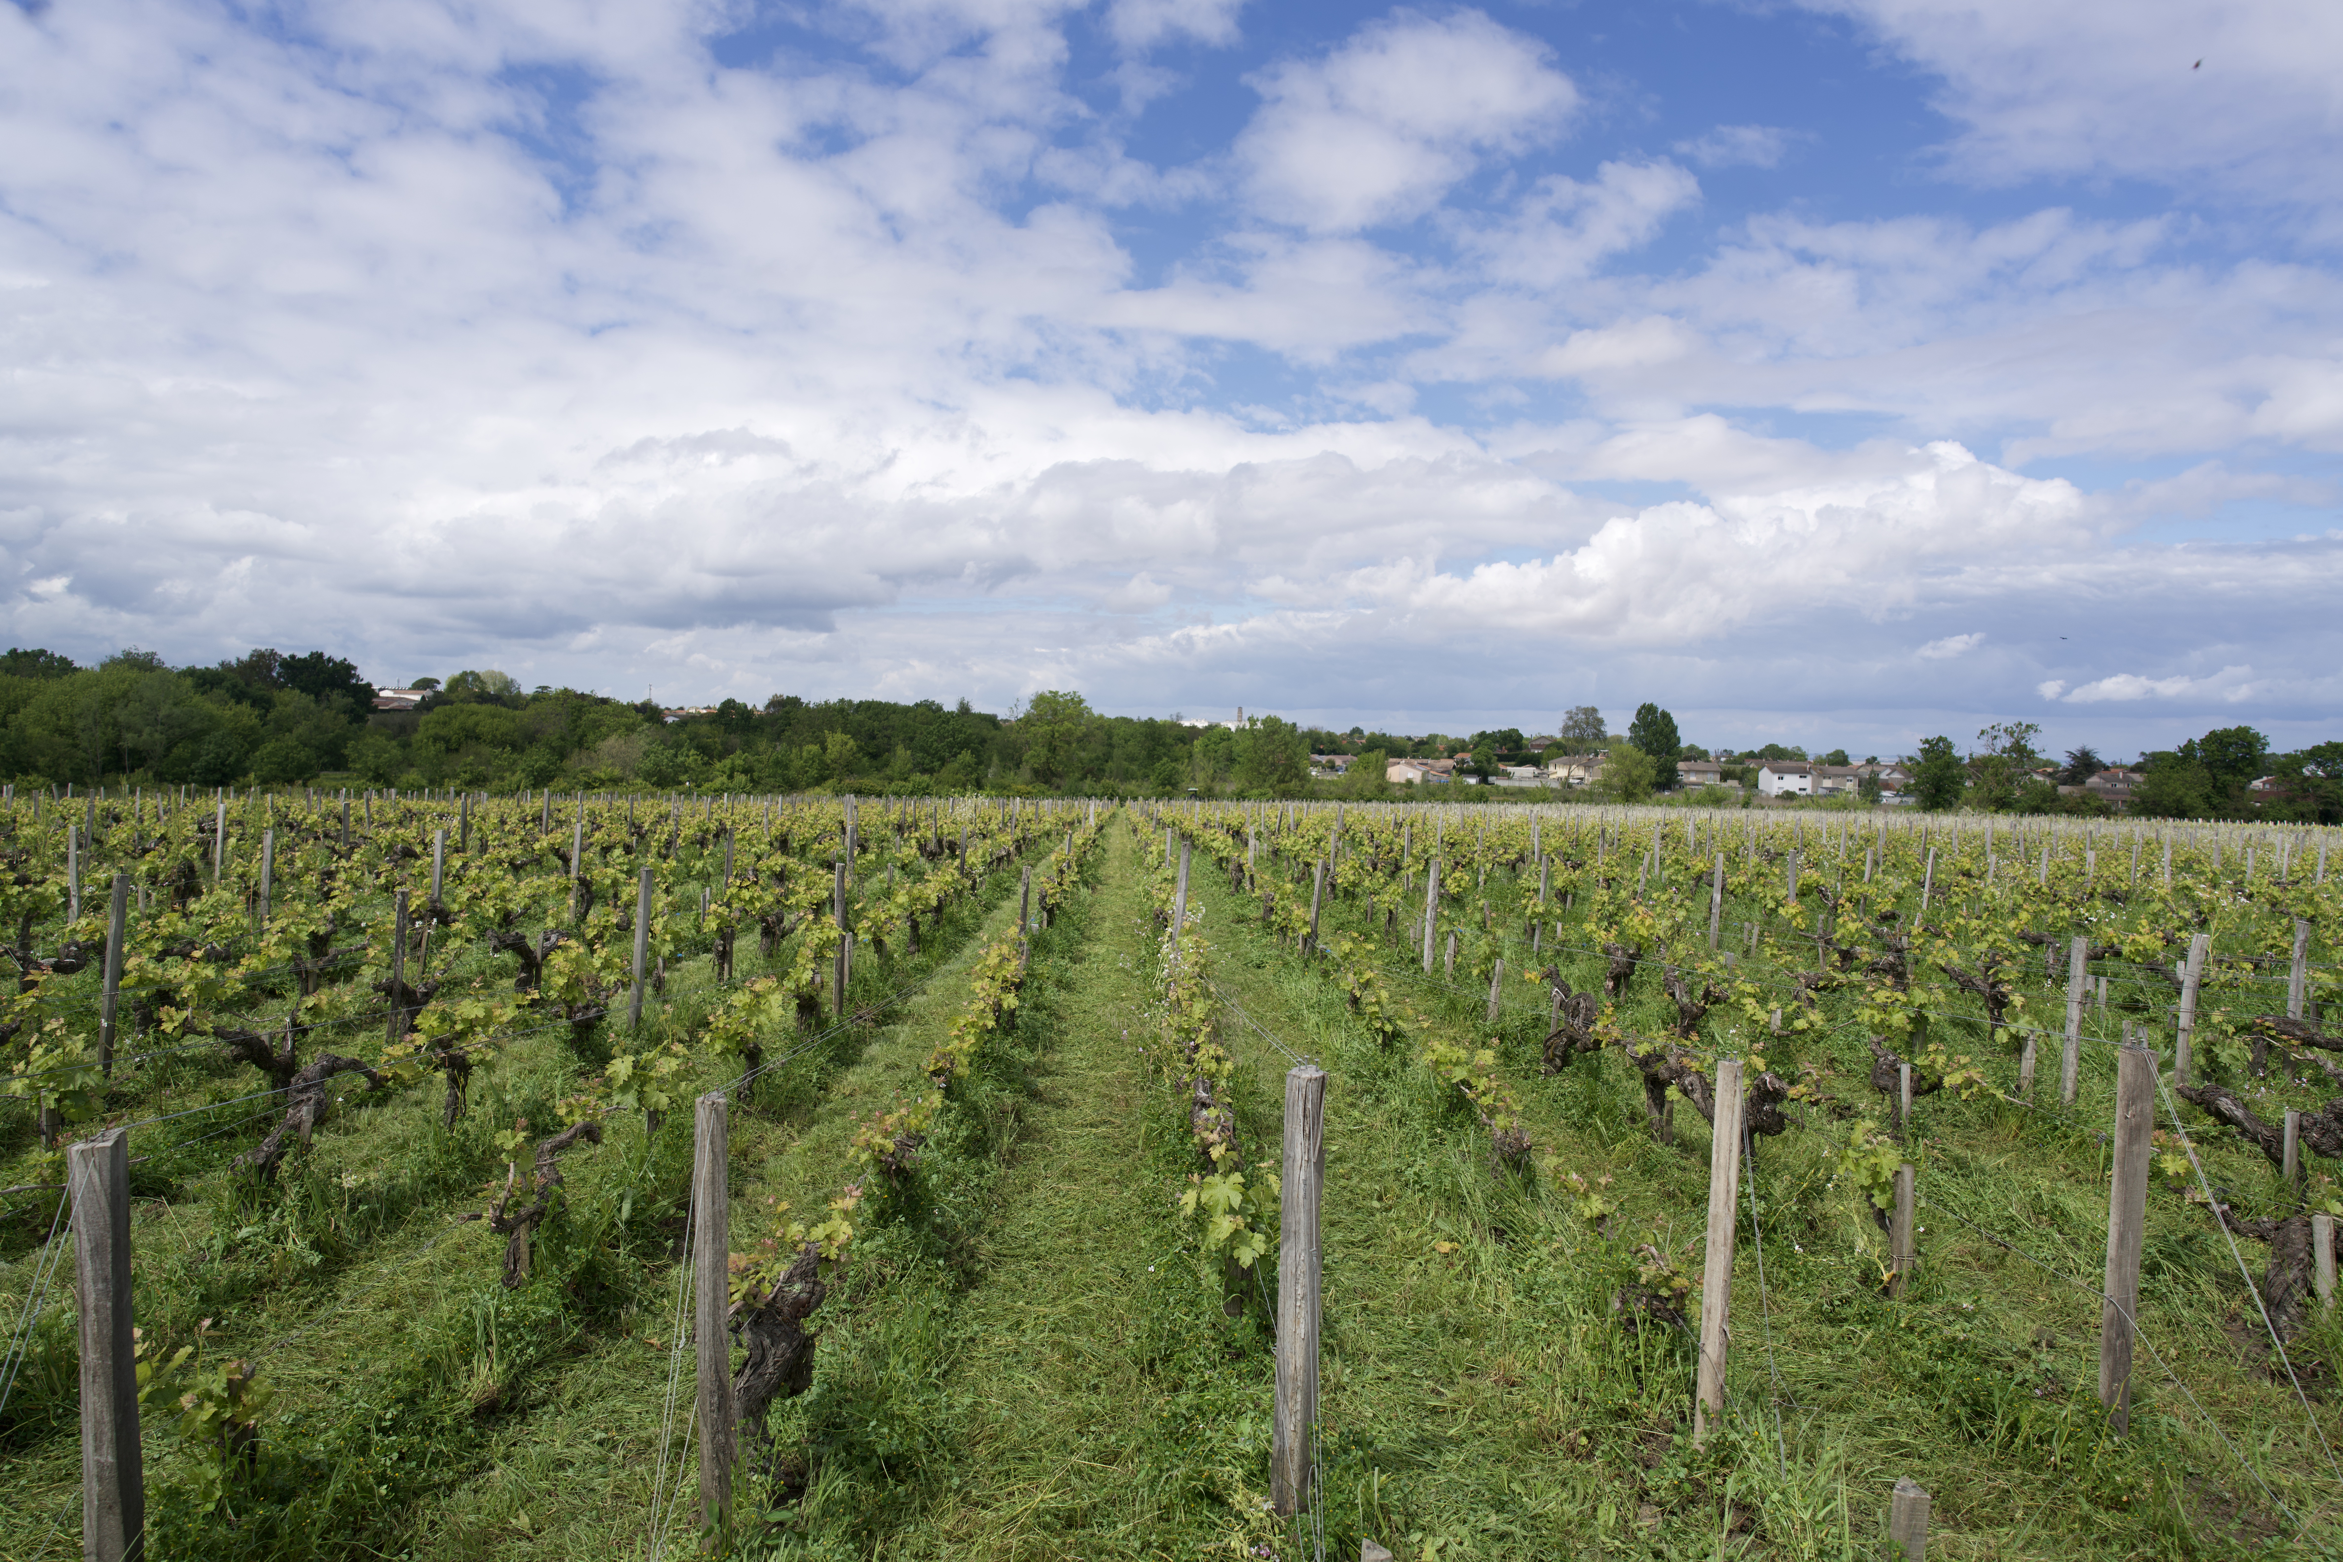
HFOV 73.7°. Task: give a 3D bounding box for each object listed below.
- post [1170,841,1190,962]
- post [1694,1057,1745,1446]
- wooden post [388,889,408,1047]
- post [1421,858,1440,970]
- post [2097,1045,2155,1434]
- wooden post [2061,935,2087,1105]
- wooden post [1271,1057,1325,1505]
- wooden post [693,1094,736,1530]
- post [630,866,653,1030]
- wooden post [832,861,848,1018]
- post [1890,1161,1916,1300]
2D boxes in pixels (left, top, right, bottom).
[{"bbox_3d":[0.076,1.077,13.608,0.068,1.074,0.068,6,0,-2],"label":"post"},{"bbox_3d":[1.448,1.248,4.114,0.068,1.027,0.068,3,1,-2],"label":"post"},{"bbox_3d":[-4.577,1.115,9.234,0.058,0.933,0.058,4,0,-2],"label":"wooden post"},{"bbox_3d":[2.259,1.182,13.576,0.075,0.997,0.075,4,0,-2],"label":"post"},{"bbox_3d":[2.595,1.256,4.243,0.095,1.062,0.095,2,1,-2],"label":"post"},{"bbox_3d":[4.795,1.279,8.294,0.072,0.907,0.072,4,0,-2],"label":"wooden post"},{"bbox_3d":[0.300,1.204,3.650,0.093,1.062,0.093,2,1,-2],"label":"wooden post"},{"bbox_3d":[-0.965,1.137,3.301,0.068,0.943,0.068,0,2,-2],"label":"wooden post"},{"bbox_3d":[-3.518,1.118,10.358,0.073,1.101,0.073,5,1,-2],"label":"post"},{"bbox_3d":[-2.355,1.139,11.101,0.065,1.110,0.065,1,1,-2],"label":"wooden post"},{"bbox_3d":[2.519,1.552,5.383,0.062,0.471,0.062,3,1,-2],"label":"post"}]

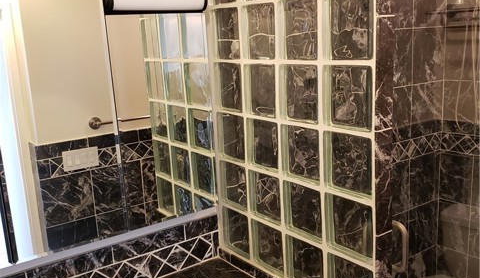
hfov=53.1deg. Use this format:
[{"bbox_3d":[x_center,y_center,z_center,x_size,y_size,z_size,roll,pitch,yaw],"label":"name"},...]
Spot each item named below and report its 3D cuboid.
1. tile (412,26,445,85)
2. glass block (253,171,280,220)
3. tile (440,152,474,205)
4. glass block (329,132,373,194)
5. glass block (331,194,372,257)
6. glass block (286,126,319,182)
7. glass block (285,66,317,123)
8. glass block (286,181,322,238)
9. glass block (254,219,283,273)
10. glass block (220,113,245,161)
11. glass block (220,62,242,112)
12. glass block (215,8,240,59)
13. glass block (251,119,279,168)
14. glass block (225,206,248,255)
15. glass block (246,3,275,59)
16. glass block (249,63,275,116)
[{"bbox_3d":[1.095,-0.485,2.801,0.328,0.311,0.010,-12,15,-35],"label":"tile"},{"bbox_3d":[0.125,0.213,1.838,0.085,0.194,0.194,-11,15,-35],"label":"glass block"},{"bbox_3d":[1.336,0.235,2.972,0.010,0.312,0.202,-12,15,-35],"label":"tile"},{"bbox_3d":[0.353,0.069,1.468,0.080,0.190,0.190,-12,15,-35],"label":"glass block"},{"bbox_3d":[0.364,0.269,1.514,0.085,0.194,0.194,-11,15,-35],"label":"glass block"},{"bbox_3d":[0.233,0.043,1.615,0.079,0.189,0.189,-12,15,-35],"label":"glass block"},{"bbox_3d":[0.223,-0.152,1.573,0.079,0.189,0.189,-12,15,-35],"label":"glass block"},{"bbox_3d":[0.245,0.241,1.676,0.085,0.194,0.194,-11,15,-35],"label":"glass block"},{"bbox_3d":[0.135,0.409,1.865,0.080,0.190,0.190,-12,15,-35],"label":"glass block"},{"bbox_3d":[-0.007,-0.012,1.938,0.080,0.190,0.190,-12,15,-35],"label":"glass block"},{"bbox_3d":[-0.015,-0.209,1.893,0.079,0.189,0.189,-12,15,-35],"label":"glass block"},{"bbox_3d":[-0.028,-0.405,1.855,0.080,0.190,0.190,-12,15,-35],"label":"glass block"},{"bbox_3d":[0.115,0.015,1.796,0.085,0.194,0.194,-11,15,-35],"label":"glass block"},{"bbox_3d":[0.016,0.384,2.042,0.085,0.194,0.194,-11,15,-35],"label":"glass block"},{"bbox_3d":[0.092,-0.378,1.698,0.080,0.190,0.190,-12,15,-35],"label":"glass block"},{"bbox_3d":[0.105,-0.184,1.754,0.085,0.194,0.194,-11,15,-35],"label":"glass block"}]

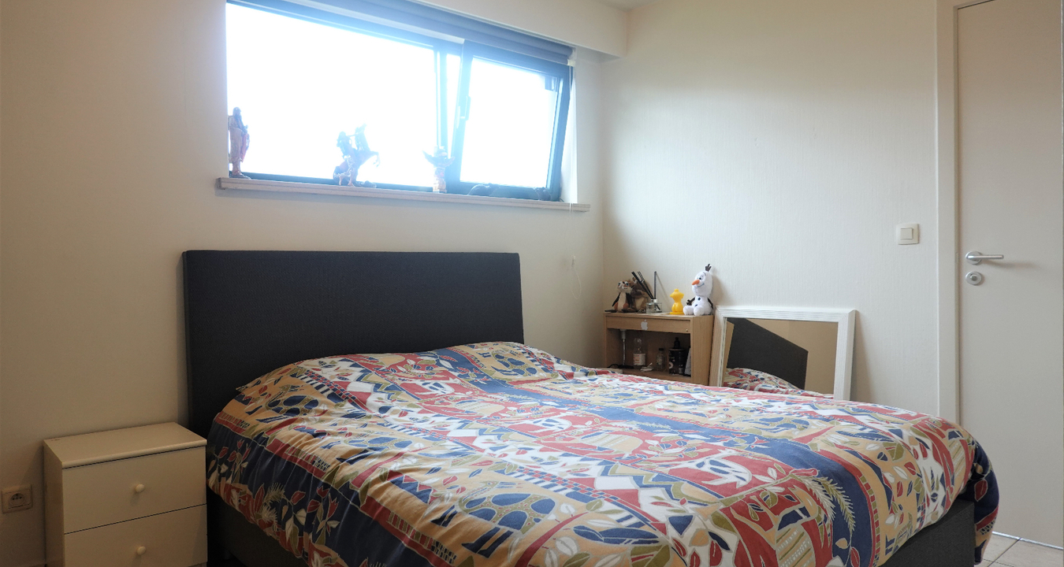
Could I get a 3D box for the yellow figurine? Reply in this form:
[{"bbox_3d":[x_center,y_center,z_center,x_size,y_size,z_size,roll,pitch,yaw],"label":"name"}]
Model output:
[{"bbox_3d":[0.733,0.096,3.581,0.053,0.134,0.063,-2,1,-41],"label":"yellow figurine"}]

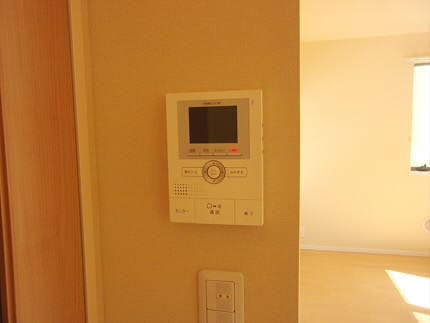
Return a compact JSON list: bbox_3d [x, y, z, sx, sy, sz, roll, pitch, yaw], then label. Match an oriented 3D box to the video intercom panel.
[{"bbox_3d":[0.001,-0.004,0.426,0.133,0.183,0.026,0,5,11],"label":"video intercom panel"}]

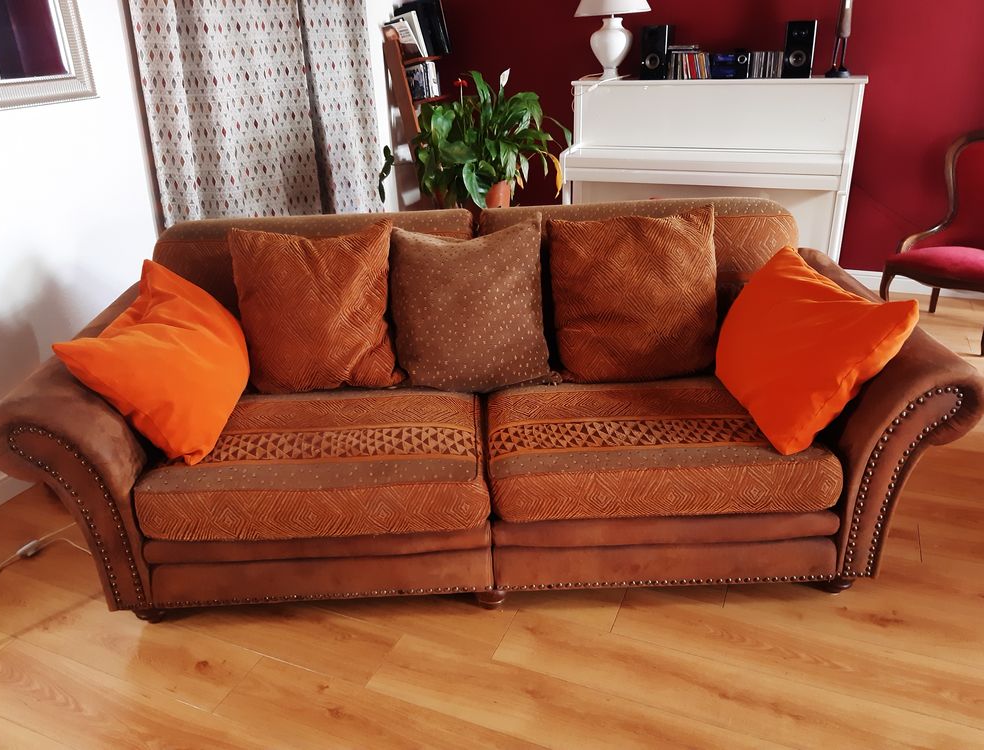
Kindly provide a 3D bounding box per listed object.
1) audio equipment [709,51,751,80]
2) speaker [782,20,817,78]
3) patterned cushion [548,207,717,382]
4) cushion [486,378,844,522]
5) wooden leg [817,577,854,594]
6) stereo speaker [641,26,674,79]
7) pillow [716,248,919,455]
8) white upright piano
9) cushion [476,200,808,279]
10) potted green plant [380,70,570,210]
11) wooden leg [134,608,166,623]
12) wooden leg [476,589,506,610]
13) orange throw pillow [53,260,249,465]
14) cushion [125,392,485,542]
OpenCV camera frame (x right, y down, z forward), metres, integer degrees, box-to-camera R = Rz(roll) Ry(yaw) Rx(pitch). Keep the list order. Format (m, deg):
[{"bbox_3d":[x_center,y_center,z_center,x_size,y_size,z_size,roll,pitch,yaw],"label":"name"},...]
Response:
[{"bbox_3d":[1.273,-1.653,4.015,0.195,0.125,0.230,8,26,22],"label":"audio equipment"},{"bbox_3d":[1.608,-1.691,3.921,0.150,0.270,0.200,7,23,20],"label":"speaker"},{"bbox_3d":[0.383,-0.216,2.054,0.440,0.450,0.150,-4,5,-2],"label":"patterned cushion"},{"bbox_3d":[0.425,0.145,2.157,0.880,0.165,0.700,-2,24,0],"label":"cushion"},{"bbox_3d":[0.942,0.556,2.066,0.078,0.065,0.078,-2,24,0],"label":"wooden leg"},{"bbox_3d":[0.917,-1.781,4.172,0.150,0.270,0.200,7,23,20],"label":"stereo speaker"},{"bbox_3d":[0.746,-0.080,1.847,0.150,0.410,0.420,21,18,-22],"label":"pillow"},{"bbox_3d":[1.192,-1.044,4.253,1.511,1.166,0.590,7,23,20],"label":"white upright piano"},{"bbox_3d":[0.440,-0.288,2.363,0.930,0.490,0.210,-2,14,0],"label":"cushion"},{"bbox_3d":[-0.086,-1.286,4.236,0.970,0.780,0.680,-2,24,0],"label":"potted green plant"},{"bbox_3d":[-0.934,0.631,2.062,0.078,0.065,0.078,-2,24,0],"label":"wooden leg"},{"bbox_3d":[0.000,0.594,2.064,0.078,0.065,0.078,-2,24,0],"label":"wooden leg"},{"bbox_3d":[-0.786,-0.045,1.821,0.150,0.400,0.410,-28,24,22],"label":"orange throw pillow"},{"bbox_3d":[-0.393,0.182,1.898,0.750,0.150,0.610,-2,22,-2],"label":"cushion"}]

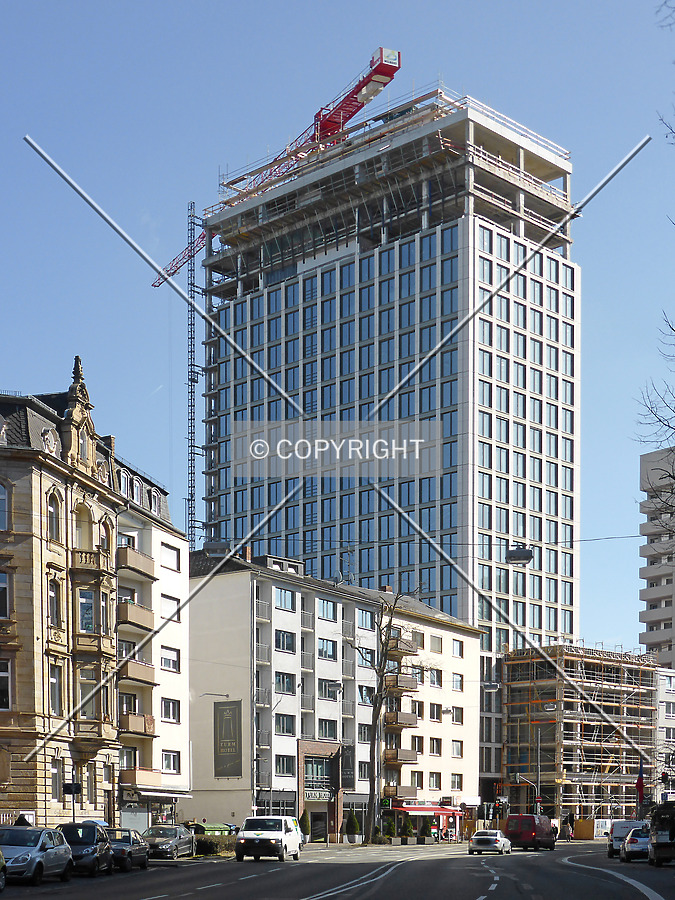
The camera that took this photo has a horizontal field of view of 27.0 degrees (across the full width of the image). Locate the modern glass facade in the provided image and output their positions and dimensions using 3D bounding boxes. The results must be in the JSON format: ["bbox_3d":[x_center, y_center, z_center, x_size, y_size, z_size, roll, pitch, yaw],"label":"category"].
[{"bbox_3d":[5.528,4.882,161.176,40.700,76.000,19.200,-14,-20,43],"label":"modern glass facade"}]

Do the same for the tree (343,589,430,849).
[{"bbox_3d":[3.507,19.100,102.569,6.300,18.720,6.000,0,-15,0],"label":"tree"}]

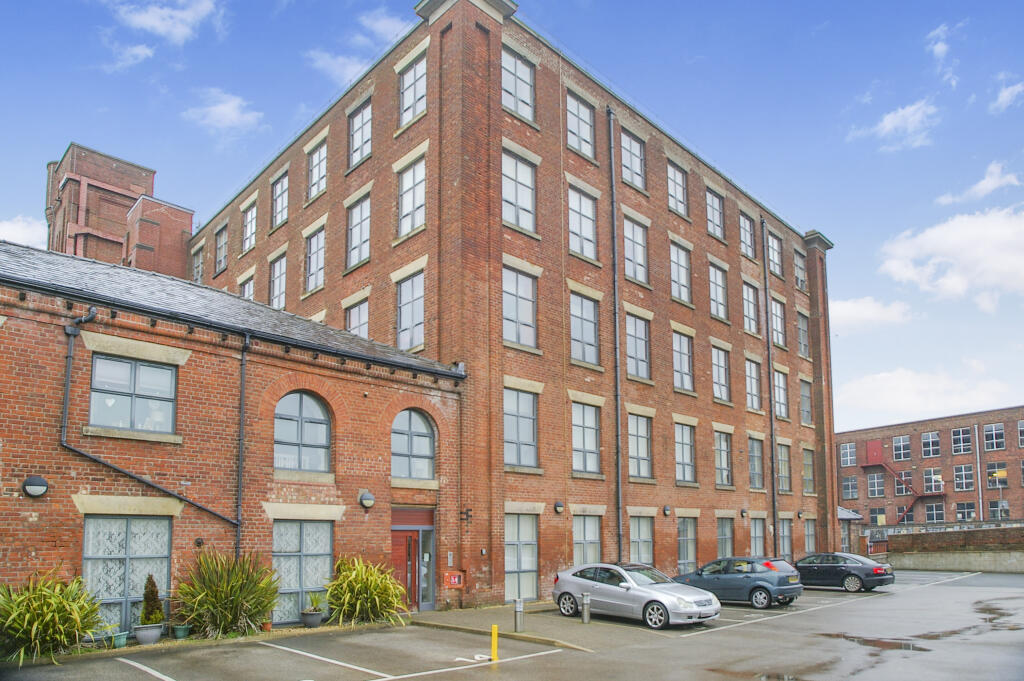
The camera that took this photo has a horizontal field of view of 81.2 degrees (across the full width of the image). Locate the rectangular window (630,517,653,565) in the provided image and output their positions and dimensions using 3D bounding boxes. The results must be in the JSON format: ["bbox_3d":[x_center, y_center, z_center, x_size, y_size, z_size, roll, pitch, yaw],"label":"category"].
[{"bbox_3d":[4.658,7.618,21.528,1.413,2.455,0.150,6,-9,-42],"label":"rectangular window"}]

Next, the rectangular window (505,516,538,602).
[{"bbox_3d":[0.253,6.422,17.685,1.348,2.472,0.150,6,-9,-42],"label":"rectangular window"}]

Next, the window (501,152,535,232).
[{"bbox_3d":[0.210,-4.732,19.139,1.471,2.334,0.150,6,-9,-42],"label":"window"}]

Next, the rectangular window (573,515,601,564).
[{"bbox_3d":[2.448,7.015,19.600,1.415,2.463,0.150,6,-9,-42],"label":"rectangular window"}]

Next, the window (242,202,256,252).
[{"bbox_3d":[-11.880,-5.113,27.182,1.345,2.051,0.150,-7,-9,41],"label":"window"}]

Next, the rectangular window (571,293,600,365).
[{"bbox_3d":[2.480,-0.371,20.618,1.471,2.338,0.150,6,-9,-42],"label":"rectangular window"}]

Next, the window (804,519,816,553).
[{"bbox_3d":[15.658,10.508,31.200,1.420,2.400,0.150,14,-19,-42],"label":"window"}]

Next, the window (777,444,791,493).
[{"bbox_3d":[13.532,6.385,29.756,1.385,2.227,0.150,6,-9,-42],"label":"window"}]

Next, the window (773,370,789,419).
[{"bbox_3d":[13.683,2.742,30.300,1.420,2.280,0.150,14,-19,-42],"label":"window"}]

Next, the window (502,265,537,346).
[{"bbox_3d":[0.259,-0.991,18.200,1.420,2.300,0.150,14,-19,-42],"label":"window"}]

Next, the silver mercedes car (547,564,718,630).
[{"bbox_3d":[3.104,6.506,15.500,1.740,1.400,4.340,13,-19,-40],"label":"silver mercedes car"}]

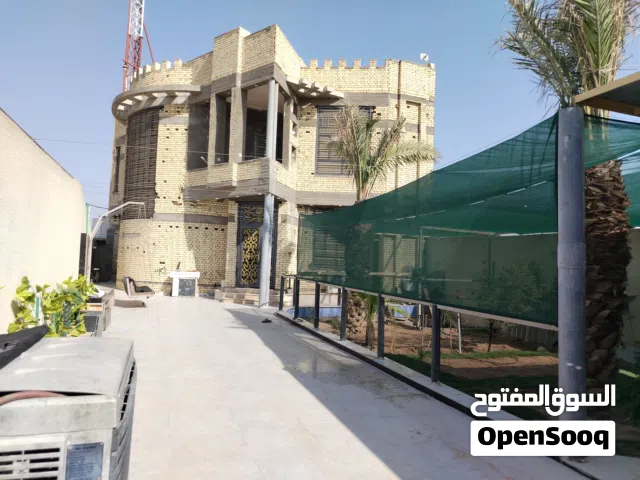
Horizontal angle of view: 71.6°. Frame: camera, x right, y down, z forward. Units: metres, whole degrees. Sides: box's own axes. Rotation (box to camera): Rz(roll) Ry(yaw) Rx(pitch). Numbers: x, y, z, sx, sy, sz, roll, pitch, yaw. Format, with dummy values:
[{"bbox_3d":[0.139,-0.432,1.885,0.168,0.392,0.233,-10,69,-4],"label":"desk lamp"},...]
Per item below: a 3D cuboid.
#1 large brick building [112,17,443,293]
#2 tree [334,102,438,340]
[{"bbox_3d":[-3.090,-2.310,21.000,13.200,9.800,11.300,3,-4,-12],"label":"large brick building"},{"bbox_3d":[1.330,-0.330,9.150,2.200,4.850,2.100,2,-4,0],"label":"tree"}]

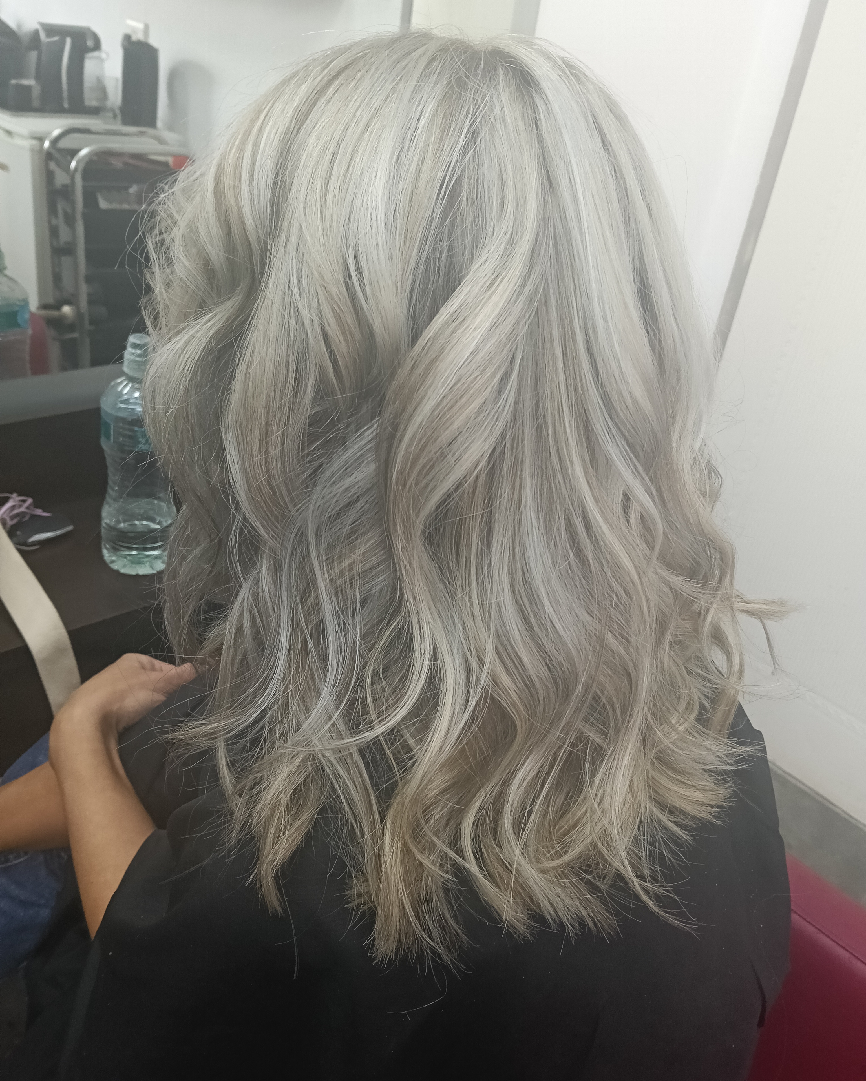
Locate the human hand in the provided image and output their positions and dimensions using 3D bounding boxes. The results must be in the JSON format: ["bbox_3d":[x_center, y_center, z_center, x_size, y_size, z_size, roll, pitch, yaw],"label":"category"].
[{"bbox_3d":[-0.259,0.136,0.755,0.140,0.075,0.085,-25,6,-13],"label":"human hand"}]

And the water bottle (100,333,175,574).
[{"bbox_3d":[-0.293,-0.086,0.898,0.074,0.238,0.074,9,26,0],"label":"water bottle"}]

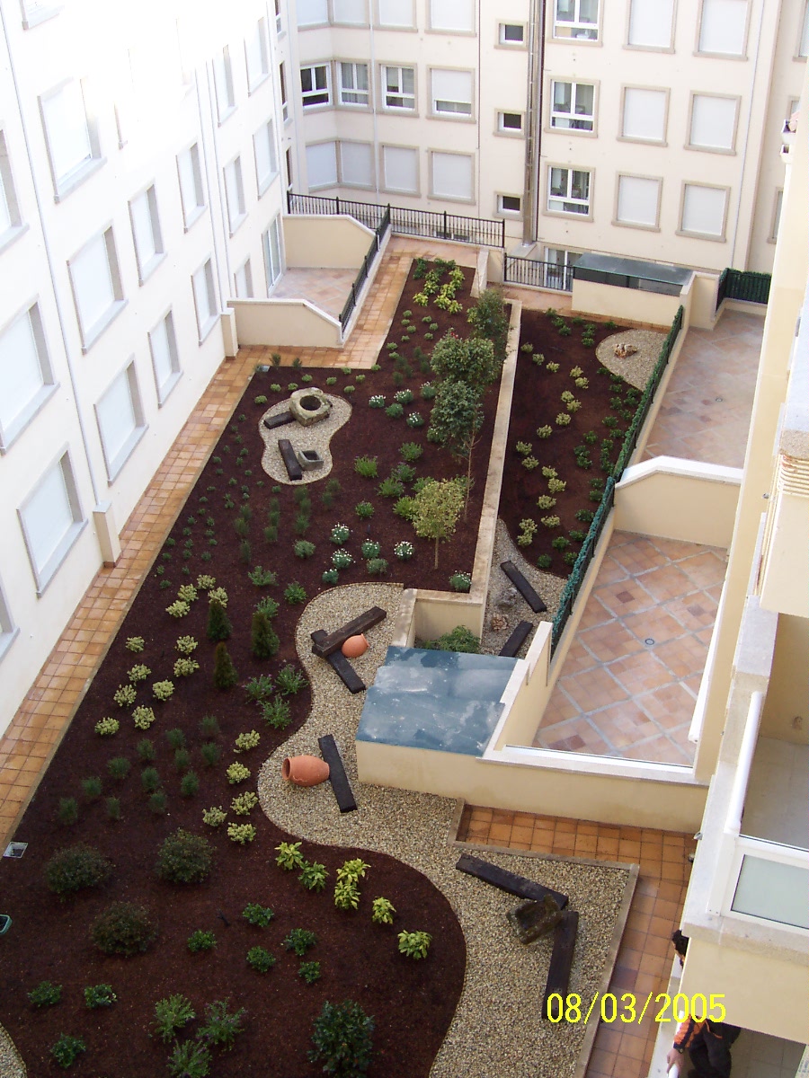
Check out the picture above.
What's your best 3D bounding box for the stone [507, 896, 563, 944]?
[{"bbox_3d":[1.756,5.117,15.478,0.660,0.260,0.390,-20,38,-24],"label":"stone"}]

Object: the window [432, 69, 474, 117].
[{"bbox_3d":[1.653,-15.111,38.994,1.504,1.513,0.170,17,38,26],"label":"window"}]

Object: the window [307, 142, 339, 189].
[{"bbox_3d":[-3.032,-13.616,41.819,1.312,1.536,0.160,-22,39,-27],"label":"window"}]

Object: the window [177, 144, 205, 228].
[{"bbox_3d":[-5.081,-8.334,26.994,0.170,1.610,1.646,2,34,6],"label":"window"}]

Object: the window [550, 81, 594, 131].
[{"bbox_3d":[5.404,-13.911,37.069,1.424,1.520,0.160,15,38,23],"label":"window"}]

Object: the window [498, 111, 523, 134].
[{"bbox_3d":[3.576,-14.000,38.738,0.882,0.574,0.150,15,38,23],"label":"window"}]

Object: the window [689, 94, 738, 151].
[{"bbox_3d":[9.544,-12.894,35.691,1.370,1.612,0.150,15,38,23],"label":"window"}]

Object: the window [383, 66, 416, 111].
[{"bbox_3d":[-0.155,-15.621,39.821,1.291,1.506,0.170,17,38,26],"label":"window"}]

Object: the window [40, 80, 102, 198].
[{"bbox_3d":[-5.918,-7.180,20.274,0.170,1.602,2.244,2,34,6],"label":"window"}]

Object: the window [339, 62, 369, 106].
[{"bbox_3d":[-1.751,-16.025,40.587,1.265,1.476,0.170,17,38,26],"label":"window"}]

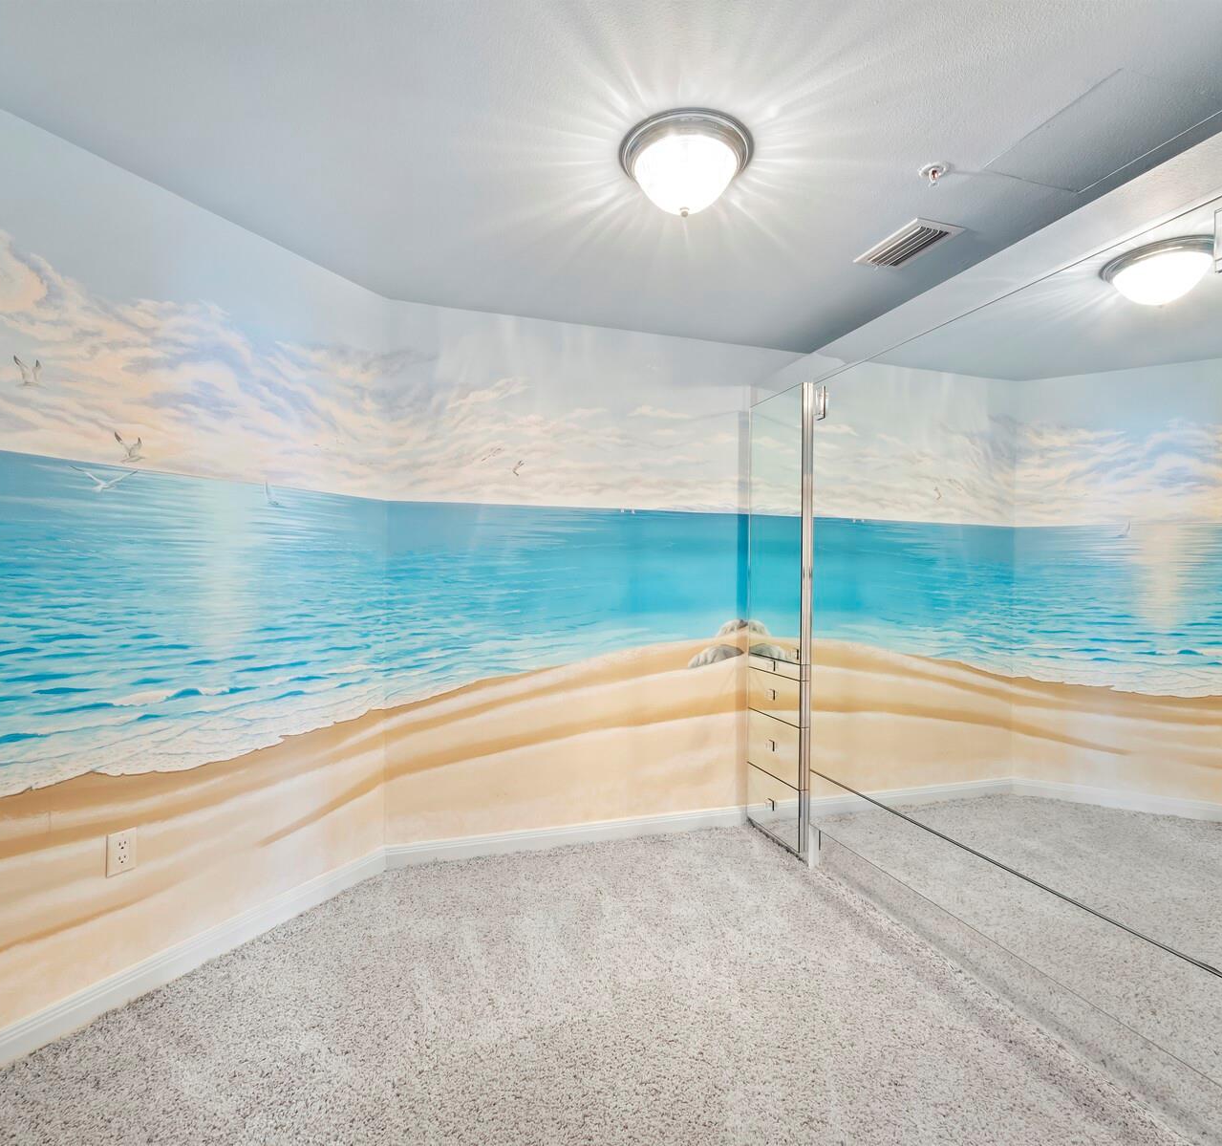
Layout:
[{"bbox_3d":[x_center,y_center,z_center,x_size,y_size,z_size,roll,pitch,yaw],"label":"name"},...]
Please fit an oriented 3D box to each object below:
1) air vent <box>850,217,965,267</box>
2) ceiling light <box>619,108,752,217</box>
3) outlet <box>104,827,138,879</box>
[{"bbox_3d":[0.995,-1.093,2.074,0.191,0.020,0.286,1,0,-18],"label":"air vent"},{"bbox_3d":[0.197,-1.031,1.647,0.355,0.164,0.355,1,0,0],"label":"ceiling light"},{"bbox_3d":[-1.347,0.771,1.704,0.010,0.115,0.071,0,0,28],"label":"outlet"}]

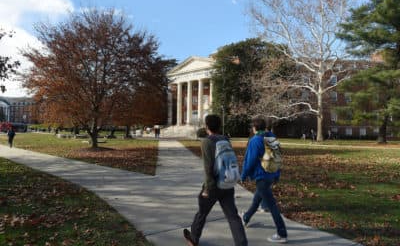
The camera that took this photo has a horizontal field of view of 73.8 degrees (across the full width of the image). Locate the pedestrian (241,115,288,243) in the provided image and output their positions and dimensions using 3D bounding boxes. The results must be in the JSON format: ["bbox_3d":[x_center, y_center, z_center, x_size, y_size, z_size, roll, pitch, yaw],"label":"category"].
[{"bbox_3d":[0.930,0.760,3.880,0.800,1.740,0.550,-1,-2,40],"label":"pedestrian"}]

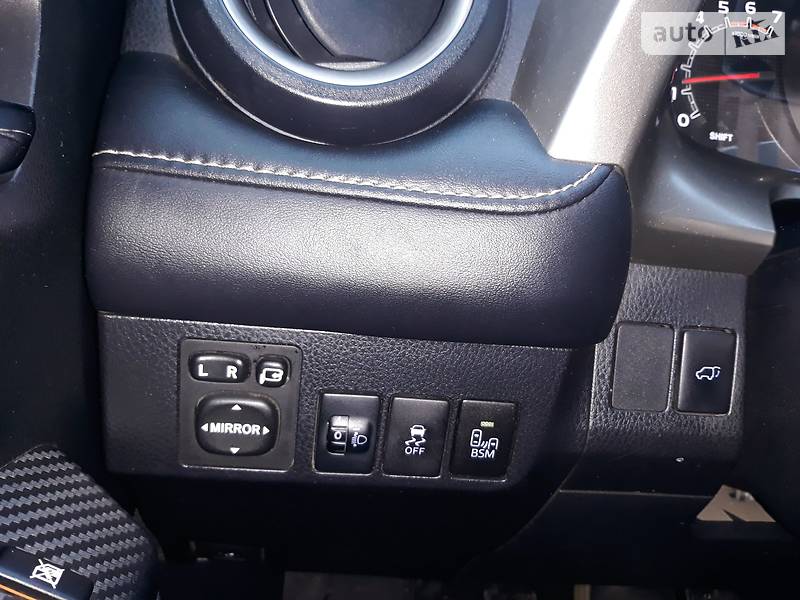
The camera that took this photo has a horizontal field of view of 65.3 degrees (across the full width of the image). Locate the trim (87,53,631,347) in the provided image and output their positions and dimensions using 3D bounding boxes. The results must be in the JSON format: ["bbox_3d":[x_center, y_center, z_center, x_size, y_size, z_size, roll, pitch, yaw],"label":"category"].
[{"bbox_3d":[-0.012,-0.035,0.235,0.196,0.096,0.050,5,13,-6],"label":"trim"}]

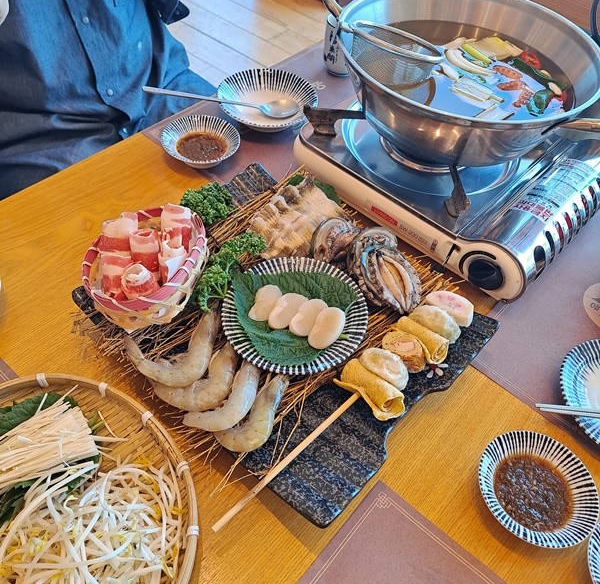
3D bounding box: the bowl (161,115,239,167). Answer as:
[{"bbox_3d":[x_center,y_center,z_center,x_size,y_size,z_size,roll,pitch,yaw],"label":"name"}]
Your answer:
[{"bbox_3d":[-0.135,-0.198,0.769,0.106,0.034,0.106,2,51,-3],"label":"bowl"}]

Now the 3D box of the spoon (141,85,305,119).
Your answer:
[{"bbox_3d":[-0.111,-0.277,0.807,0.227,0.024,0.043,3,51,-14],"label":"spoon"}]

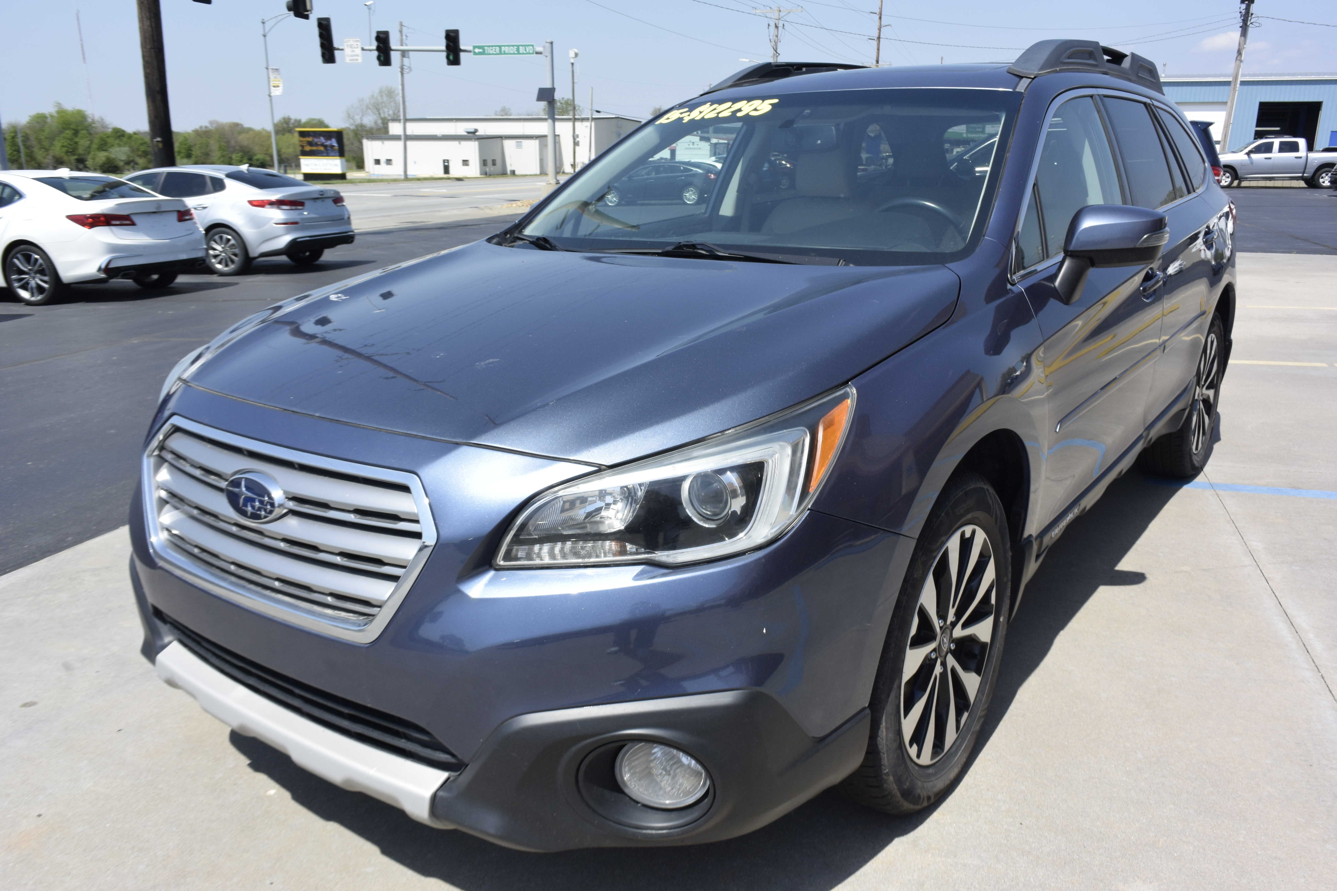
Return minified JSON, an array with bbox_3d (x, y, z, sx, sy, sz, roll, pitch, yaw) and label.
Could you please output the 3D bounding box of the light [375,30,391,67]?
[{"bbox_3d":[-9.302,-12.893,32.547,0.350,1.070,0.420,3,15,9],"label":"light"}]

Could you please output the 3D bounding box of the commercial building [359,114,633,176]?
[{"bbox_3d":[-29.132,-47.930,160.526,39.364,9.200,27.671,7,16,23],"label":"commercial building"}]

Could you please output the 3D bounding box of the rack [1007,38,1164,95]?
[{"bbox_3d":[1.511,-1.276,3.428,0.135,0.160,1.750,10,18,35],"label":"rack"}]

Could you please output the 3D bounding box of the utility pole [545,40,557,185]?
[{"bbox_3d":[-4.245,-11.994,36.313,0.330,5.016,0.330,0,16,0],"label":"utility pole"}]

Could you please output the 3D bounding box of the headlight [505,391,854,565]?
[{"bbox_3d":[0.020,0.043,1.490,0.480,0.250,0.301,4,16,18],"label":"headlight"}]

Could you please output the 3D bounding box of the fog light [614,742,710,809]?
[{"bbox_3d":[-0.004,0.503,1.551,0.135,0.120,0.075,6,17,26],"label":"fog light"}]

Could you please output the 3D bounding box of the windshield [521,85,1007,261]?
[{"bbox_3d":[0.268,-0.788,2.829,1.460,0.140,0.930,9,49,35],"label":"windshield"}]

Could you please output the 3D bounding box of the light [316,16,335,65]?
[{"bbox_3d":[-13.647,-16.163,40.000,0.620,1.680,0.420,6,17,18],"label":"light"}]

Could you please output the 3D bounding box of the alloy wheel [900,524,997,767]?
[{"bbox_3d":[0.498,0.388,2.071,0.190,0.490,0.490,9,19,35],"label":"alloy wheel"}]

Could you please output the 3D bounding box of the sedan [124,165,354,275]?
[{"bbox_3d":[-7.195,-3.371,15.000,4.860,1.465,1.860,4,16,17],"label":"sedan"}]

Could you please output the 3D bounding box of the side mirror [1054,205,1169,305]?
[{"bbox_3d":[1.032,-0.444,2.339,0.225,0.225,0.160,9,19,35],"label":"side mirror"}]

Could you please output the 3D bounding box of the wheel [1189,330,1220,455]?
[{"bbox_3d":[2.138,-0.223,4.186,0.190,0.490,0.490,9,19,35],"label":"wheel"}]

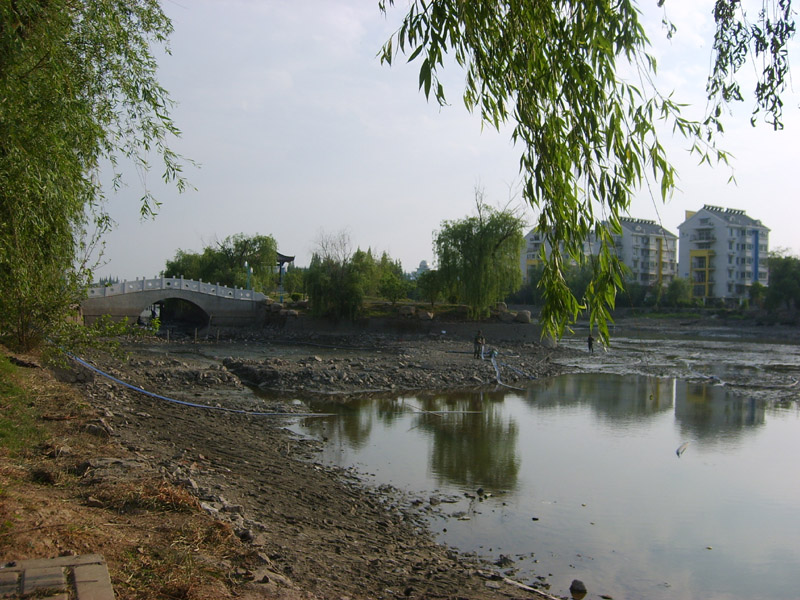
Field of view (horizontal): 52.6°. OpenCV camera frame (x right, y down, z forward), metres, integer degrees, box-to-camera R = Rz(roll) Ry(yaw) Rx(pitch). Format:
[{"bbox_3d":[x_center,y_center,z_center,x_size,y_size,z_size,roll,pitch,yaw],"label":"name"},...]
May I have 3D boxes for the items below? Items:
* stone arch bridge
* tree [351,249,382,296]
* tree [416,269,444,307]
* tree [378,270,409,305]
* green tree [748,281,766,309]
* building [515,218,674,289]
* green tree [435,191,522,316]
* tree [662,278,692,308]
[{"bbox_3d":[-21.111,0.202,75.048,16.500,4.900,5.000,1,0,-23],"label":"stone arch bridge"},{"bbox_3d":[-4.350,-3.342,102.000,3.780,6.300,3.900,1,0,-2],"label":"tree"},{"bbox_3d":[3.092,-1.242,82.000,2.840,3.900,3.000,1,0,2],"label":"tree"},{"bbox_3d":[-0.683,-1.287,85.000,3.150,3.630,3.300,1,0,0],"label":"tree"},{"bbox_3d":[67.714,-0.993,153.000,3.590,5.390,3.400,1,0,24],"label":"green tree"},{"bbox_3d":[49.609,-9.163,205.244,17.000,20.200,35.500,1,0,-38],"label":"building"},{"bbox_3d":[7.175,-3.950,73.000,7.800,11.000,7.600,1,0,6],"label":"green tree"},{"bbox_3d":[52.145,-1.221,152.000,5.640,5.640,5.400,1,0,19],"label":"tree"}]

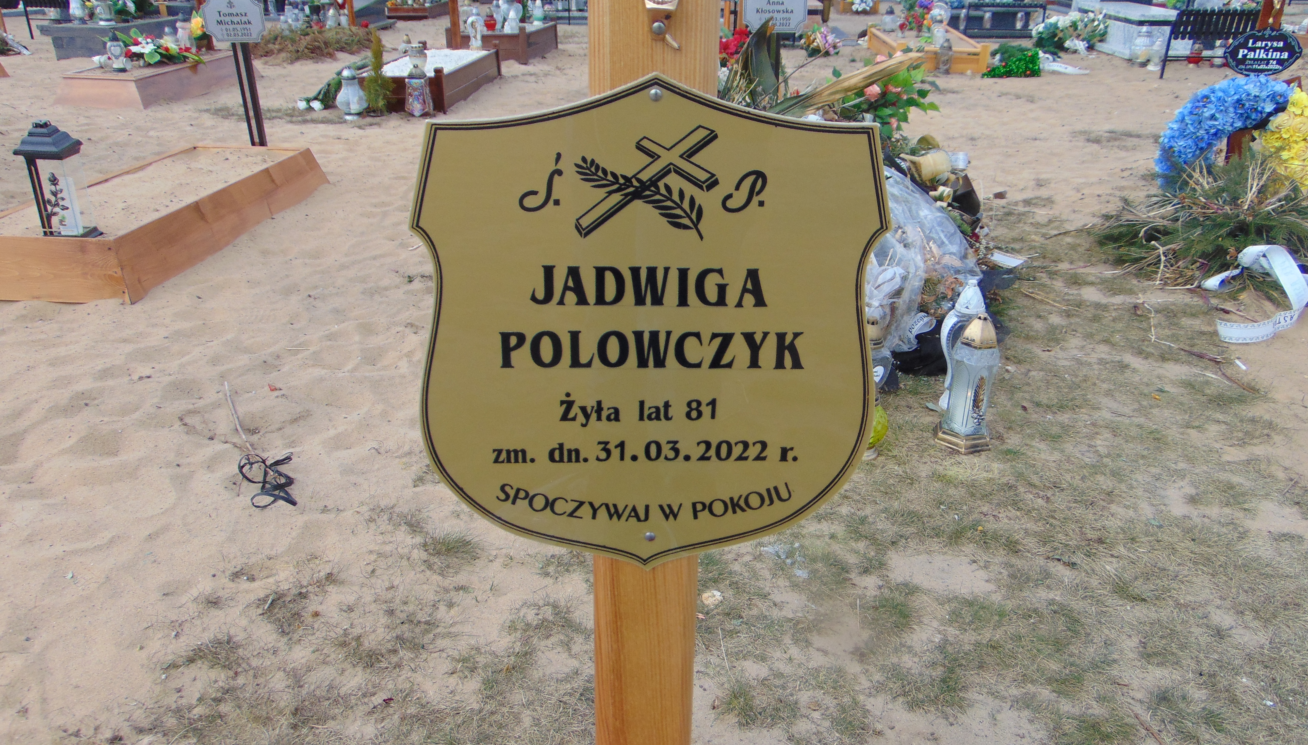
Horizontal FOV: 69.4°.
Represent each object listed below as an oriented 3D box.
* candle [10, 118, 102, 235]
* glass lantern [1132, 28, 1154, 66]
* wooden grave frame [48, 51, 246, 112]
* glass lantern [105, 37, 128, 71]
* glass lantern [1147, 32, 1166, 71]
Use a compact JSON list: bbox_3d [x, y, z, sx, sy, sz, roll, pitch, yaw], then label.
[{"bbox_3d":[-2.142,-0.681,3.395,0.159,0.434,0.159,-2,26,-3],"label":"candle"},{"bbox_3d":[4.753,-3.150,9.118,0.196,0.376,0.196,3,26,5],"label":"glass lantern"},{"bbox_3d":[-3.933,-2.381,7.601,0.724,0.202,1.692,3,26,7],"label":"wooden grave frame"},{"bbox_3d":[-4.170,-2.474,7.315,0.150,0.253,0.150,-13,29,-26],"label":"glass lantern"},{"bbox_3d":[4.747,-3.007,8.895,0.153,0.309,0.153,3,26,5],"label":"glass lantern"}]

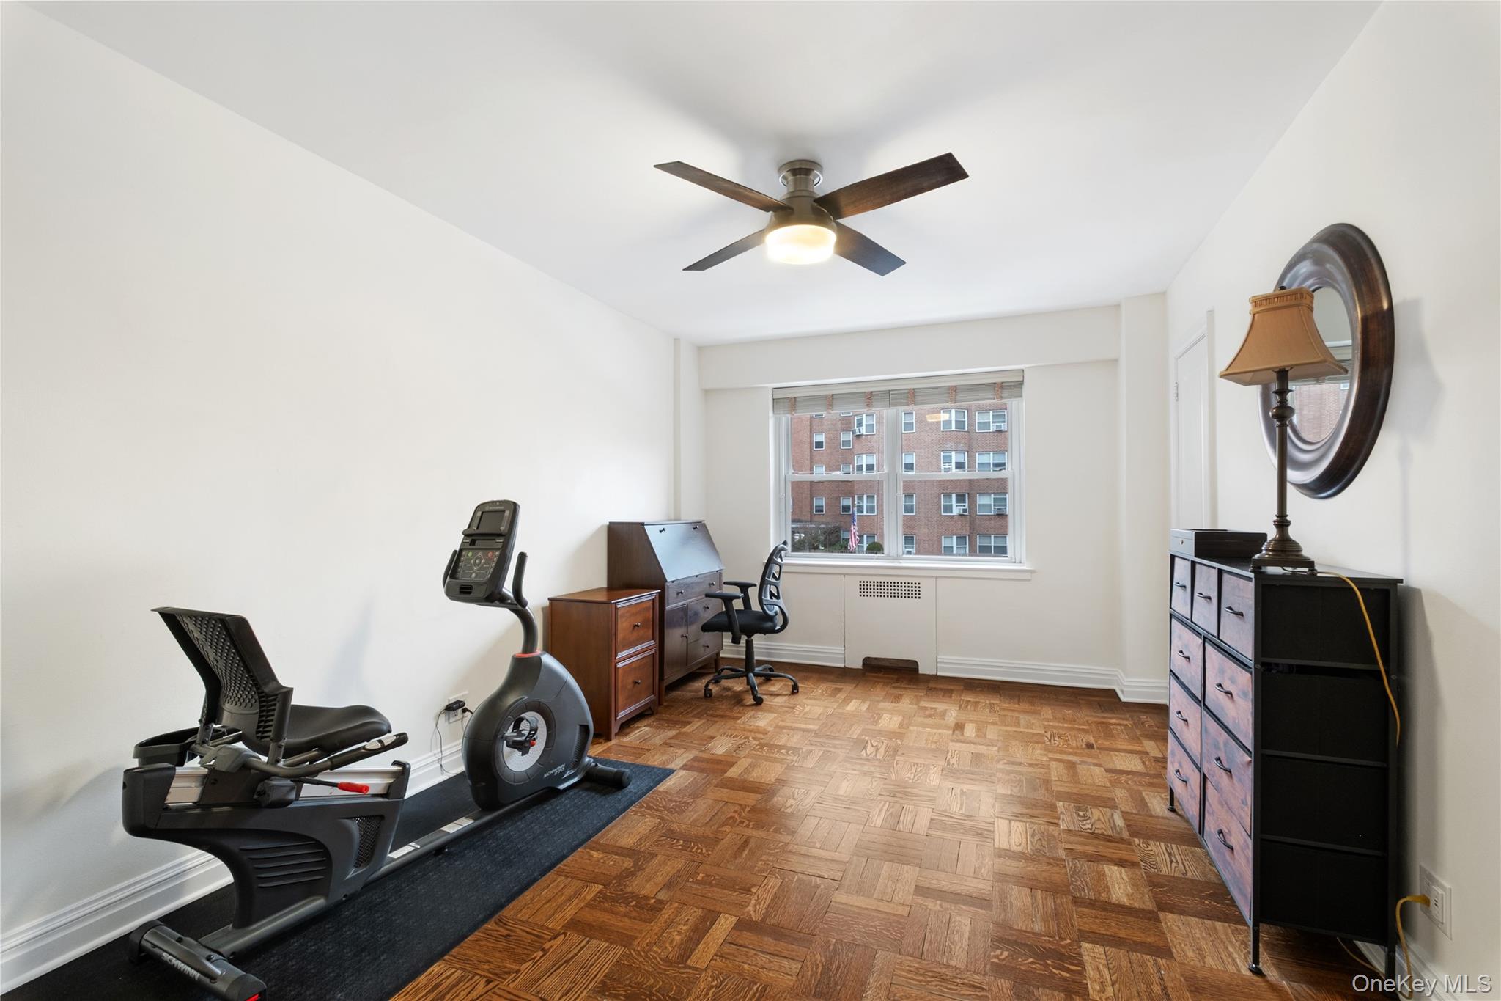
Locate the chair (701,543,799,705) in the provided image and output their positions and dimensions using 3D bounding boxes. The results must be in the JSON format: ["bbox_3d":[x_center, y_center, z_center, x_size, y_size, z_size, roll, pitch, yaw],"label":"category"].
[{"bbox_3d":[0.014,0.772,4.171,0.606,0.998,0.637,0,-1,17],"label":"chair"}]

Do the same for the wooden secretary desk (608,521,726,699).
[{"bbox_3d":[-0.558,0.711,4.375,0.423,1.125,0.876,0,-1,22],"label":"wooden secretary desk"}]

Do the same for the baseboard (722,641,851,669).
[{"bbox_3d":[0.217,1.207,5.001,1.103,0.147,0.025,0,-1,20],"label":"baseboard"}]

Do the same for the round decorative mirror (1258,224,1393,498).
[{"bbox_3d":[1.801,-0.430,2.005,0.061,0.815,0.815,0,-1,23],"label":"round decorative mirror"}]

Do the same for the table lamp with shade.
[{"bbox_3d":[1.490,-0.200,1.750,0.227,0.797,0.227,0,-1,-38],"label":"table lamp with shade"}]

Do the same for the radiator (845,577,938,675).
[{"bbox_3d":[1.053,0.925,4.705,0.680,0.711,0.092,0,-1,20],"label":"radiator"}]

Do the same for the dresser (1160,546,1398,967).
[{"bbox_3d":[1.651,0.722,2.039,0.300,1.051,0.986,0,-1,23],"label":"dresser"}]

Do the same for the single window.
[{"bbox_3d":[1.070,-0.212,4.751,1.825,1.298,0.110,0,-1,20],"label":"single window"}]

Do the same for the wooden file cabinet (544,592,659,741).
[{"bbox_3d":[-0.835,0.904,3.590,0.447,0.723,0.502,0,-1,22],"label":"wooden file cabinet"}]

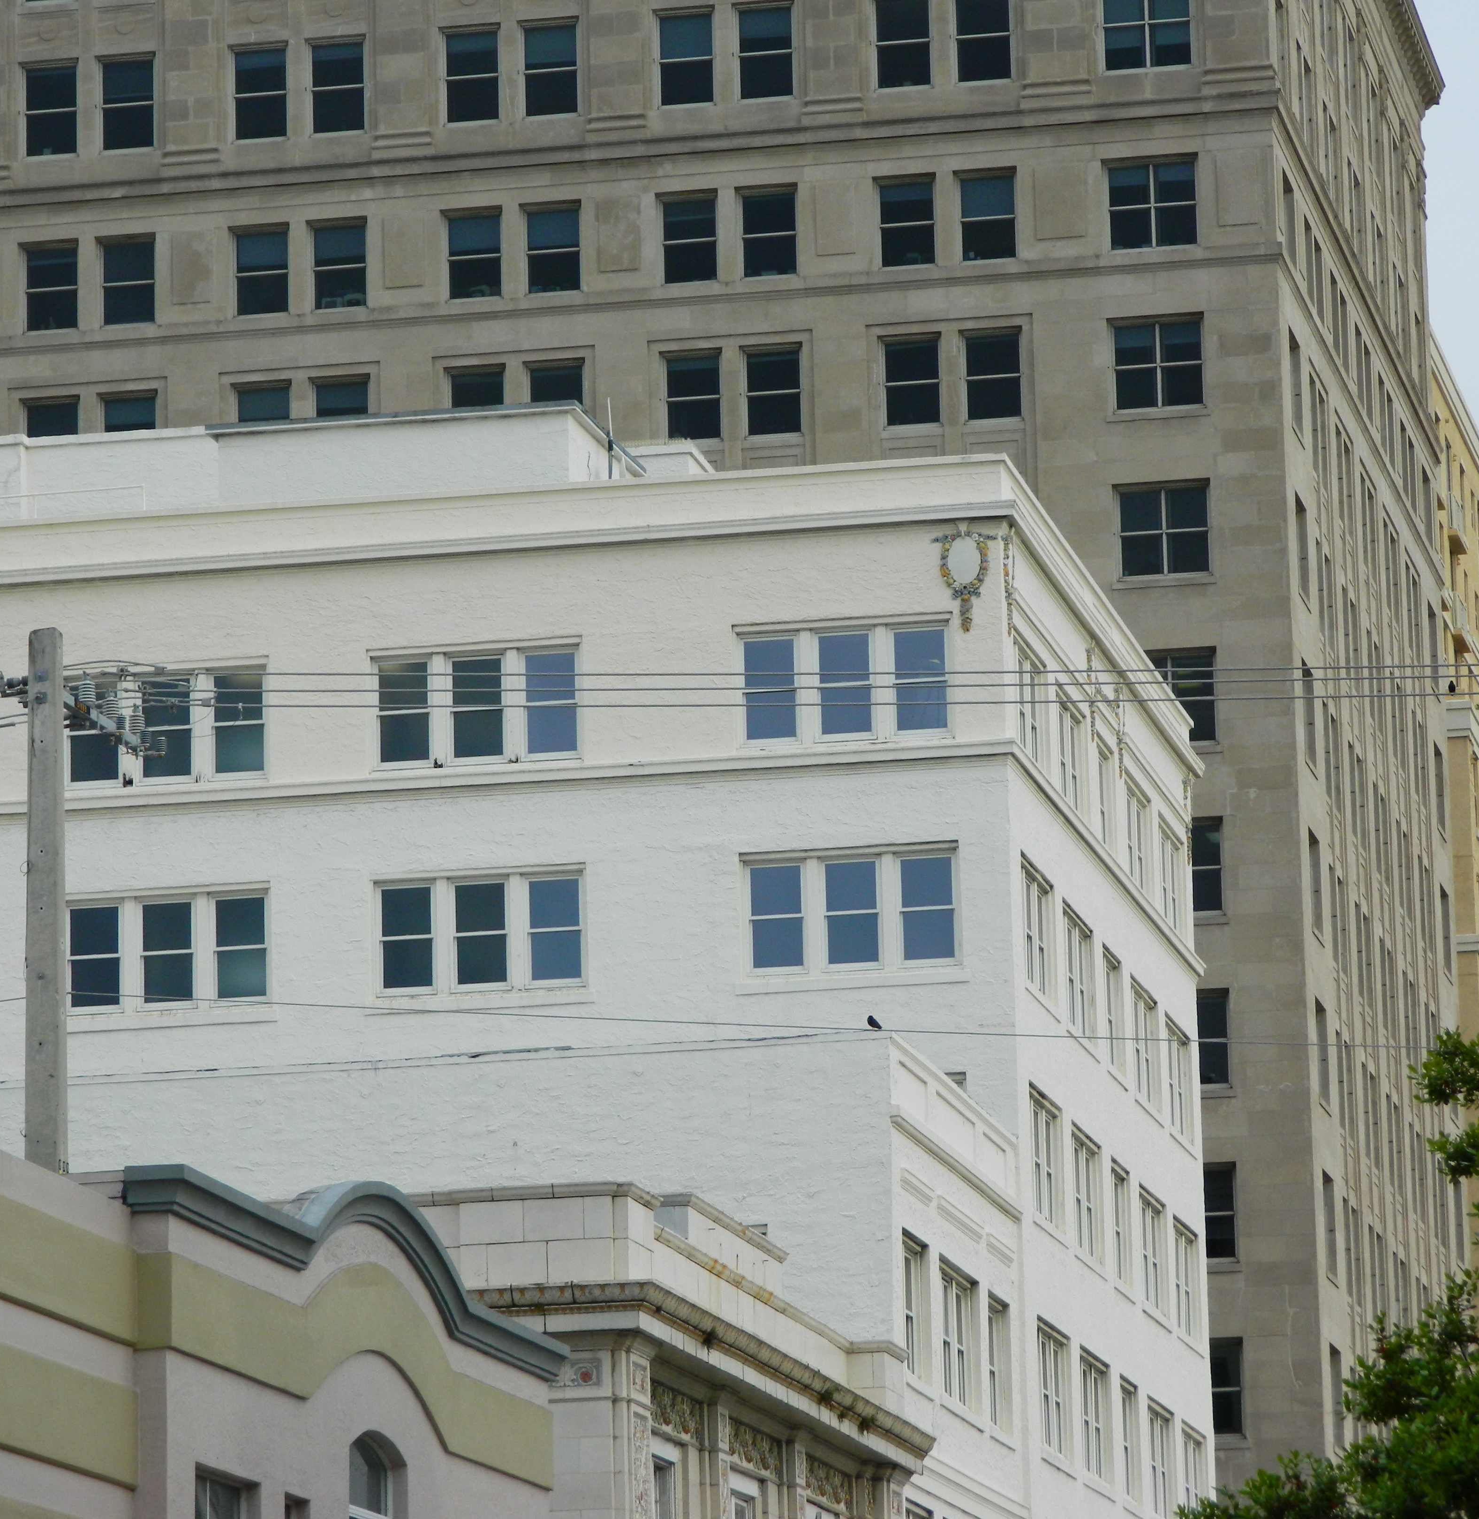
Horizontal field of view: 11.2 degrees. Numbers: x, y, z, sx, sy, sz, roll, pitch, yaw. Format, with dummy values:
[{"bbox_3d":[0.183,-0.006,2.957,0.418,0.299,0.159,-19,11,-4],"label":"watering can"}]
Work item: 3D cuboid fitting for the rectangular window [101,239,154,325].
[{"bbox_3d":[-12.654,-9.870,156.152,1.130,1.738,0.200,-4,-11,10],"label":"rectangular window"}]

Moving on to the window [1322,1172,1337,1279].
[{"bbox_3d":[11.676,9.264,150.167,0.200,1.980,1.850,-4,-11,10],"label":"window"}]

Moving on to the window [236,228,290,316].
[{"bbox_3d":[-9.838,-10.033,155.630,1.117,1.733,0.200,-4,-11,10],"label":"window"}]

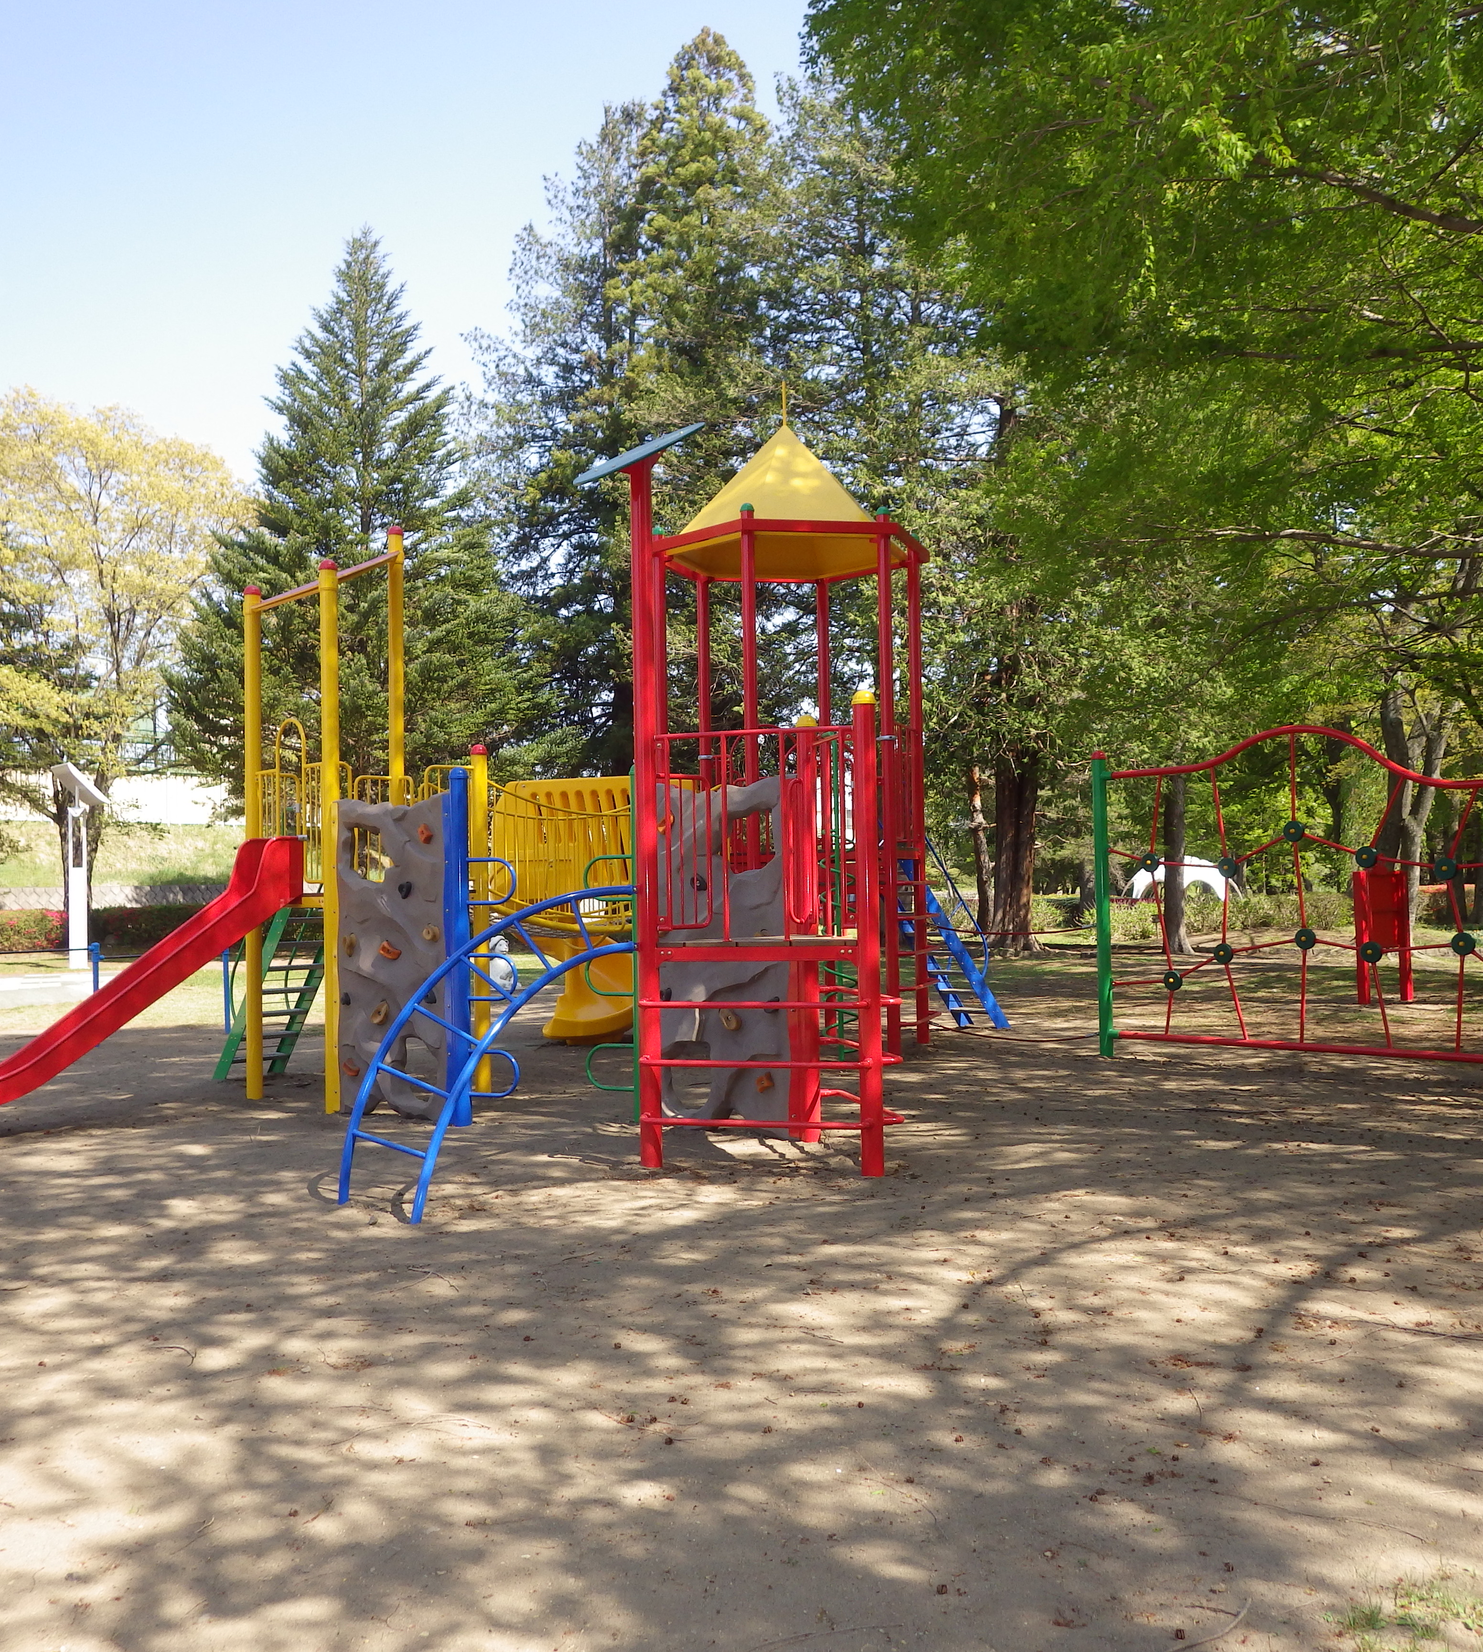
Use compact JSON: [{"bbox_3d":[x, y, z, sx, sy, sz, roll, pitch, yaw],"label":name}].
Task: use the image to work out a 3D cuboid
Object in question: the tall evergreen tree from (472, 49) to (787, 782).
[{"bbox_3d":[-3.078,-8.645,40.363,7.600,23.473,7.600,-1,-2,0],"label":"tall evergreen tree"}]

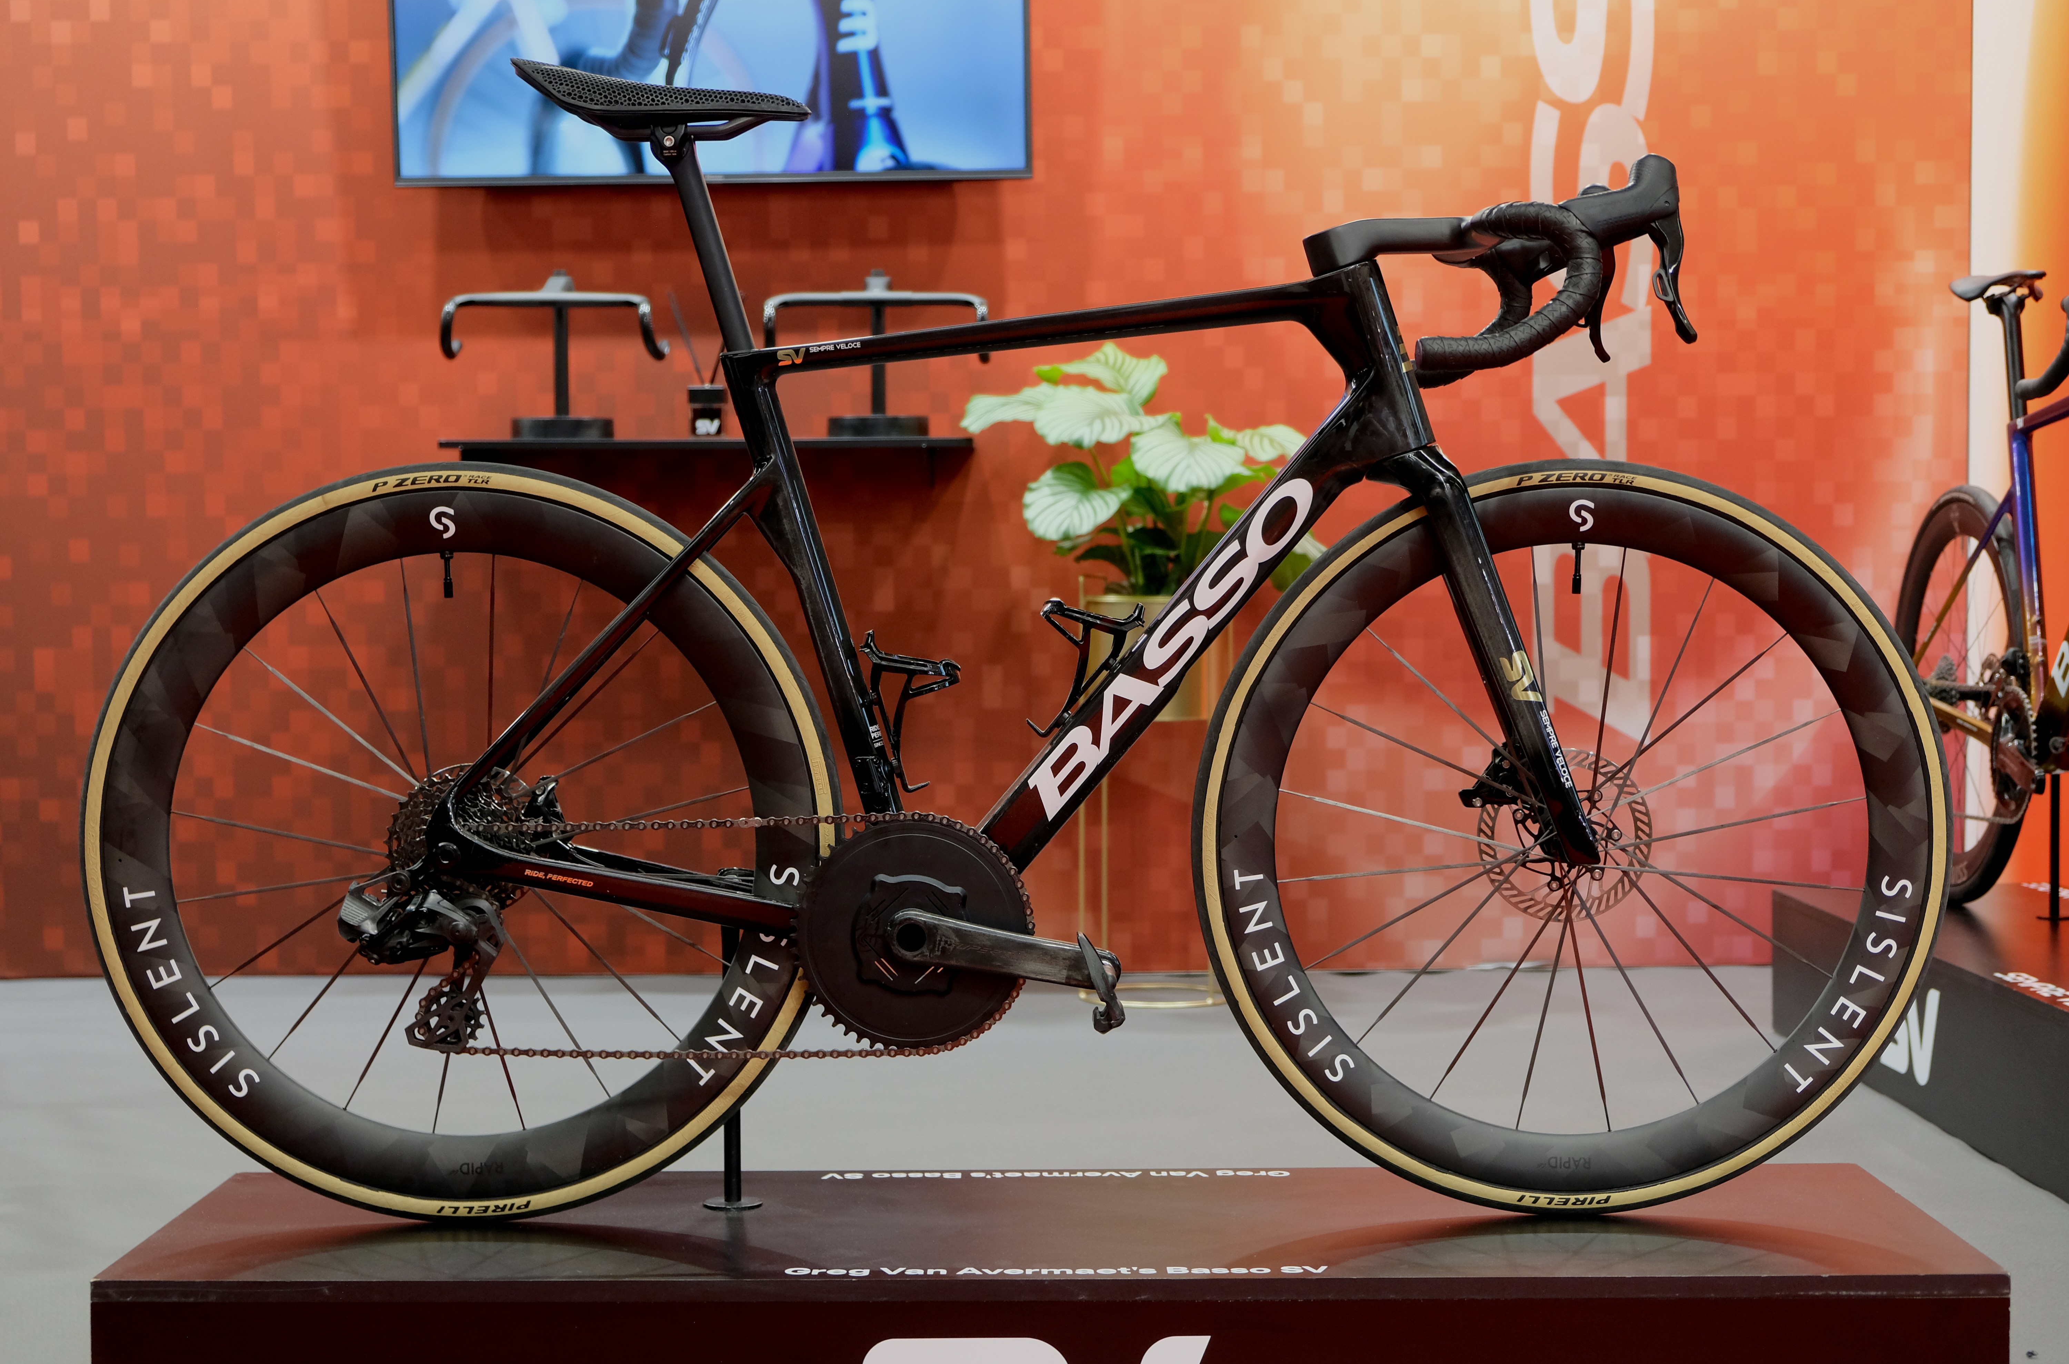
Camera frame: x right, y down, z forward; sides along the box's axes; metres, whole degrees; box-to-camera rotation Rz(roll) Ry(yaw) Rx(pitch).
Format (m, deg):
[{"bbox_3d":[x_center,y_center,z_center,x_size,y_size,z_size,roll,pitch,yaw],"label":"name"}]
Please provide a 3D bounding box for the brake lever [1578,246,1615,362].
[{"bbox_3d":[0.530,-0.355,2.915,0.041,0.110,0.035,0,3,0],"label":"brake lever"}]

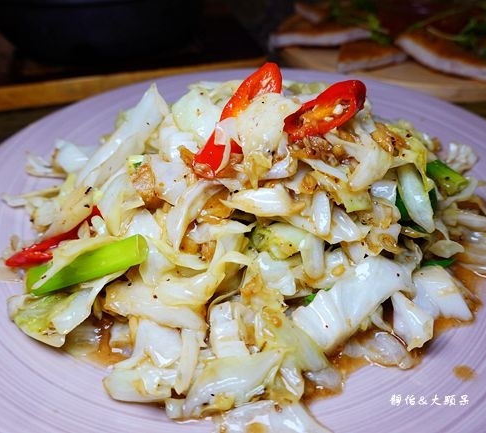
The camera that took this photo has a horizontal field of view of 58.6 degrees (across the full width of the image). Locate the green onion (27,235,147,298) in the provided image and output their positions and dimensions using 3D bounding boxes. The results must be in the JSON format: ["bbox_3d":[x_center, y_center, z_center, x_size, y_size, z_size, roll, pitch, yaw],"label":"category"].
[{"bbox_3d":[-0.058,0.018,0.161,0.045,0.011,0.012,-16,41,0],"label":"green onion"}]

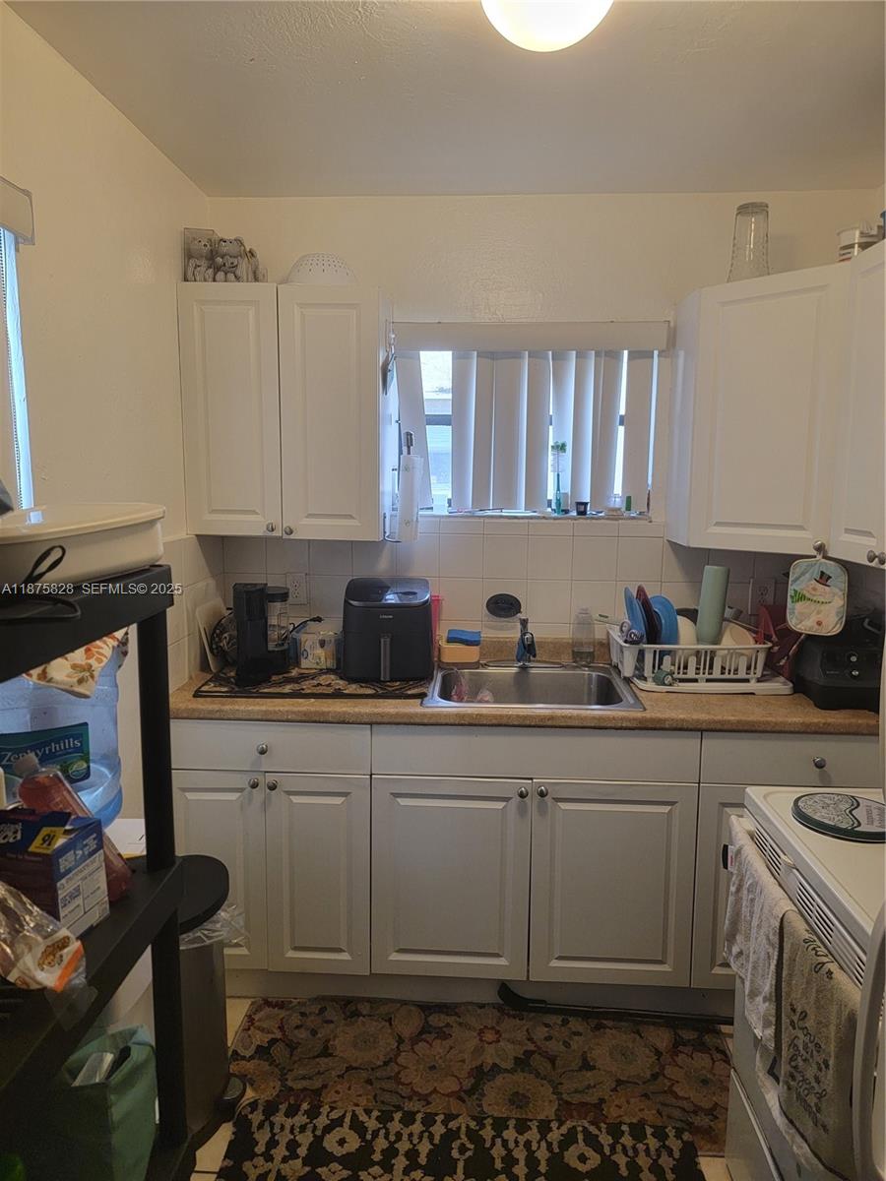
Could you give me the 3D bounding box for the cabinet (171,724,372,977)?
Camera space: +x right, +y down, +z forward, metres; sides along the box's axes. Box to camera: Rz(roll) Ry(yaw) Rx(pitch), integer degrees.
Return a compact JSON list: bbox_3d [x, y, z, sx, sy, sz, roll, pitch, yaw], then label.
[{"bbox_3d":[-0.491,0.705,2.667,0.610,0.750,0.630,1,7,3],"label":"cabinet"}]

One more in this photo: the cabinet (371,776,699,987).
[{"bbox_3d":[0.269,0.787,2.634,0.914,0.610,0.630,1,7,3],"label":"cabinet"}]

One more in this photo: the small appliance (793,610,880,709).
[{"bbox_3d":[1.171,0.208,2.416,0.210,0.230,0.210,2,7,8],"label":"small appliance"}]

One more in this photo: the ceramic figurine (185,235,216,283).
[{"bbox_3d":[-0.738,-0.997,2.500,0.083,0.155,0.080,-1,8,-11],"label":"ceramic figurine"}]

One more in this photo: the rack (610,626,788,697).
[{"bbox_3d":[0.807,0.215,2.629,0.520,0.135,0.315,1,7,3],"label":"rack"}]

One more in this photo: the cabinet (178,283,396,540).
[{"bbox_3d":[-0.482,-0.551,2.656,0.610,0.760,0.335,1,7,3],"label":"cabinet"}]

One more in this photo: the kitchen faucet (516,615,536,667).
[{"bbox_3d":[0.277,0.180,2.697,0.066,0.172,0.180,1,7,3],"label":"kitchen faucet"}]

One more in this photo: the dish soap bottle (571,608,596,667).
[{"bbox_3d":[0.479,0.164,2.797,0.075,0.200,0.060,1,7,3],"label":"dish soap bottle"}]

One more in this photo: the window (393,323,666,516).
[{"bbox_3d":[0.276,-0.562,2.737,0.878,0.626,0.140,1,7,3],"label":"window"}]

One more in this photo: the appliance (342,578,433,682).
[{"bbox_3d":[-0.169,0.114,2.671,0.290,0.301,0.325,1,7,3],"label":"appliance"}]

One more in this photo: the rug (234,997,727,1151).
[{"bbox_3d":[0.109,1.262,2.163,1.360,0.012,0.520,1,7,4],"label":"rug"}]

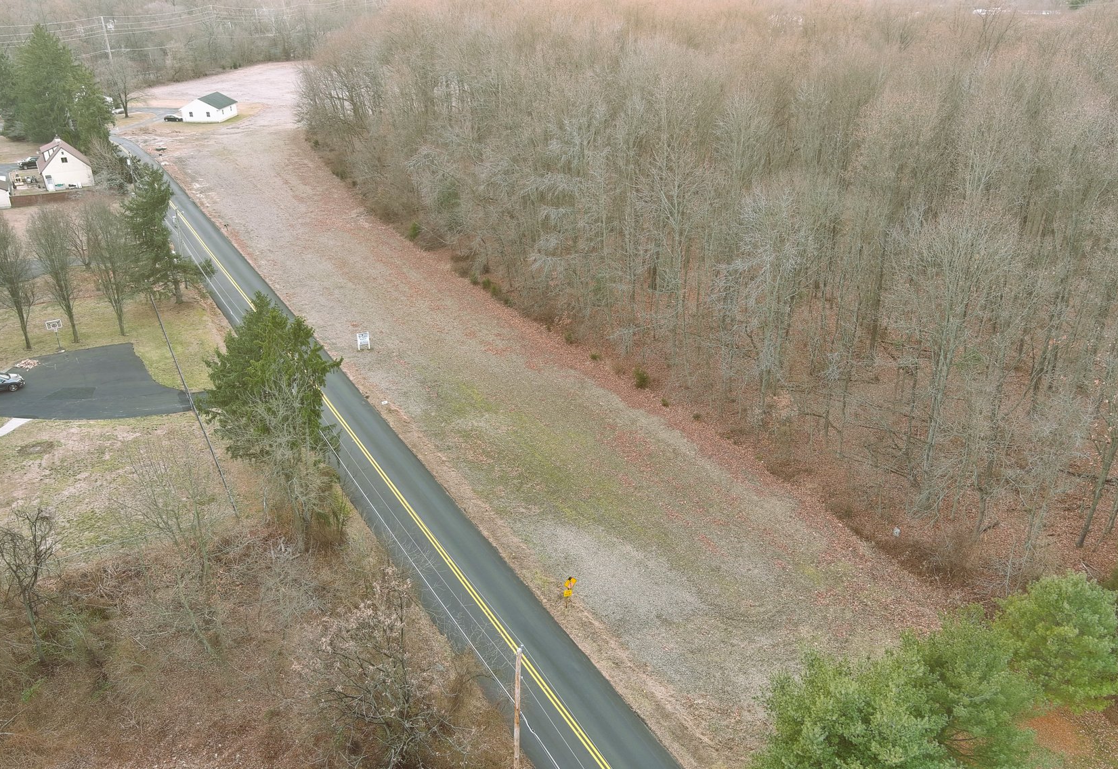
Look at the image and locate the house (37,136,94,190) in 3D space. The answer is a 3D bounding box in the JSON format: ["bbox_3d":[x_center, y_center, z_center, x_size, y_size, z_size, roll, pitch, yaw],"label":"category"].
[{"bbox_3d":[-74.960,-33.680,140.890,7.000,6.500,8.000,-13,29,-25],"label":"house"}]

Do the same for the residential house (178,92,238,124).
[{"bbox_3d":[-79.960,-63.390,212.540,9.000,5.300,11.000,2,26,4],"label":"residential house"}]

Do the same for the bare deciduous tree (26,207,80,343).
[{"bbox_3d":[-44.650,-9.530,82.900,4.200,12.670,4.200,0,26,0],"label":"bare deciduous tree"}]

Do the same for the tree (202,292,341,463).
[{"bbox_3d":[-17.840,1.410,59.160,9.000,15.150,9.000,0,26,0],"label":"tree"}]

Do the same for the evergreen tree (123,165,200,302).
[{"bbox_3d":[-39.340,-14.830,92.950,8.000,14.110,8.000,0,26,0],"label":"evergreen tree"}]

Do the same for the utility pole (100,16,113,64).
[{"bbox_3d":[-118.390,-87.880,245.590,0.450,17.360,0.450,0,26,0],"label":"utility pole"}]

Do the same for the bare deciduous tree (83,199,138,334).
[{"bbox_3d":[-40.990,-10.500,84.830,4.400,12.740,4.400,0,26,0],"label":"bare deciduous tree"}]

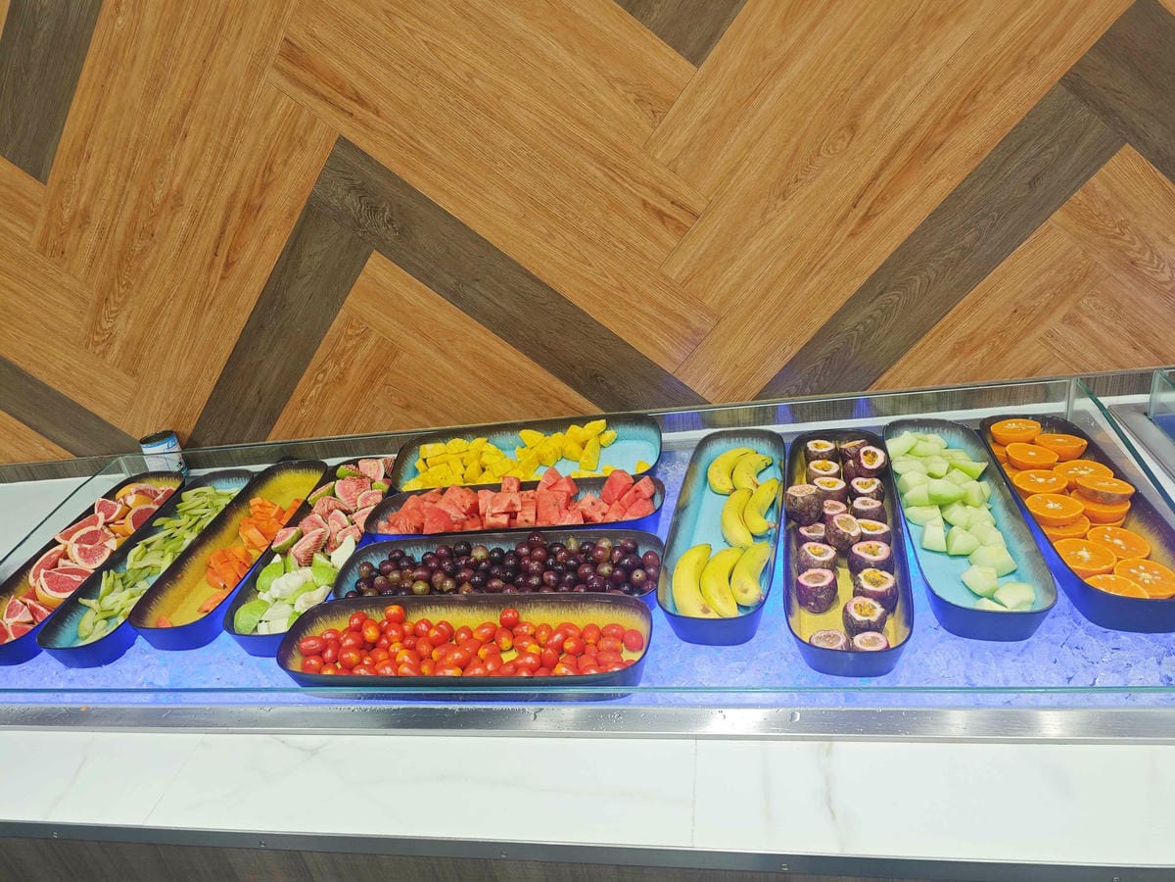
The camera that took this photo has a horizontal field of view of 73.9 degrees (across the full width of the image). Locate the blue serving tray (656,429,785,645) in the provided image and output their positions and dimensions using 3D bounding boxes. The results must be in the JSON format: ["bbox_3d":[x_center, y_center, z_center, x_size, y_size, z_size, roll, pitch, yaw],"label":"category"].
[{"bbox_3d":[0.223,0.130,1.234,0.159,0.059,0.520,1,29,17],"label":"blue serving tray"}]

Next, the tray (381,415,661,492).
[{"bbox_3d":[-0.114,0.044,1.500,0.520,0.059,0.159,-6,50,6],"label":"tray"}]

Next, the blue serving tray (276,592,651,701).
[{"bbox_3d":[-0.167,0.285,1.067,0.520,0.059,0.159,-3,27,12],"label":"blue serving tray"}]

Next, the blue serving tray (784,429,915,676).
[{"bbox_3d":[0.379,0.142,1.165,0.159,0.059,0.520,-1,32,16],"label":"blue serving tray"}]

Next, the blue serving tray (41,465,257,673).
[{"bbox_3d":[-0.762,0.212,1.415,0.159,0.059,0.520,-6,28,9],"label":"blue serving tray"}]

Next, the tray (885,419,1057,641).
[{"bbox_3d":[0.559,0.113,1.193,0.159,0.059,0.520,-2,28,12],"label":"tray"}]

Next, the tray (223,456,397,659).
[{"bbox_3d":[-0.453,0.183,1.364,0.159,0.059,0.520,-3,28,7],"label":"tray"}]

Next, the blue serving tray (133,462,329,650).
[{"bbox_3d":[-0.612,0.188,1.409,0.159,0.059,0.520,-3,27,8],"label":"blue serving tray"}]

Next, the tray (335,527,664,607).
[{"bbox_3d":[-0.133,0.217,1.205,0.520,0.059,0.159,-3,32,10],"label":"tray"}]

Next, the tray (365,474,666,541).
[{"bbox_3d":[-0.123,0.135,1.347,0.520,0.059,0.159,-5,25,9],"label":"tray"}]

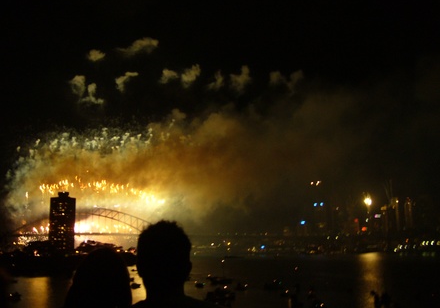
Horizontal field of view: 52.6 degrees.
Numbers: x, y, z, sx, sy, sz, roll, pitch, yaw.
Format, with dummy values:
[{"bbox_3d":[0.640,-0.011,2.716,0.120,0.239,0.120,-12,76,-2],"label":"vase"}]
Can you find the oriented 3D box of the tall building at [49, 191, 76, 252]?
[{"bbox_3d":[-223.310,95.887,632.000,28.000,83.000,21.000,-4,-12,16],"label":"tall building"}]

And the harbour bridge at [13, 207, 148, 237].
[{"bbox_3d":[-399.789,220.308,1265.866,515.000,134.000,49.000,2,-12,-17],"label":"harbour bridge"}]

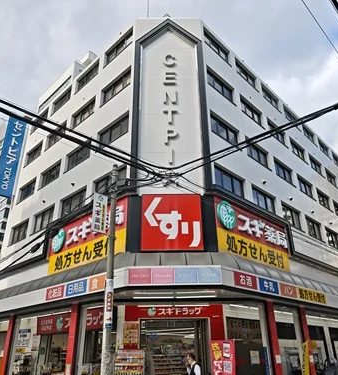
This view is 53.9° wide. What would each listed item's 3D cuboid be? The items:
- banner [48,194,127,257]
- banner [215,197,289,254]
[{"bbox_3d":[-3.709,1.869,14.612,5.872,1.249,0.200,-24,-34,38],"label":"banner"},{"bbox_3d":[3.859,1.821,14.716,0.200,1.249,5.801,-24,-35,39],"label":"banner"}]

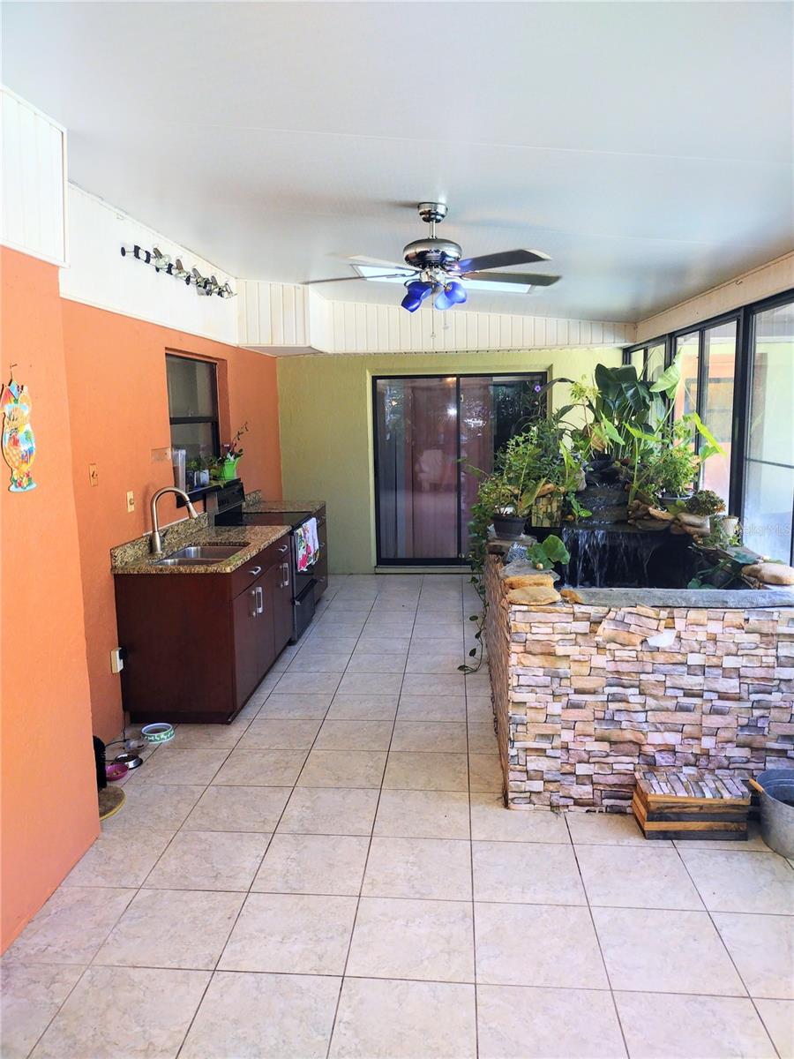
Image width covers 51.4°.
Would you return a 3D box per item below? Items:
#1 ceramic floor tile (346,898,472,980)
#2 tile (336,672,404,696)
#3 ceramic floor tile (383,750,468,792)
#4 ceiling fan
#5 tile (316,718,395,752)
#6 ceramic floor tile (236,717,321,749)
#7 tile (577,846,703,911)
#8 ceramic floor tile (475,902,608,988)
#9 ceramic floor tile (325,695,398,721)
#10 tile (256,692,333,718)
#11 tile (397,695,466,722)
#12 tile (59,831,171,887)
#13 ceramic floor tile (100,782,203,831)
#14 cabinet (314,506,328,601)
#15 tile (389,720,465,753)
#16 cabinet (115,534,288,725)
[{"bbox_3d":[0.056,1.383,2.792,0.408,0.010,0.420,0,9,4],"label":"ceramic floor tile"},{"bbox_3d":[-0.163,0.996,5.313,0.403,0.010,0.423,0,8,4],"label":"tile"},{"bbox_3d":[0.149,1.181,4.019,0.403,0.010,0.423,0,8,4],"label":"ceramic floor tile"},{"bbox_3d":[0.162,-1.243,3.814,1.290,0.470,1.240,0,9,2],"label":"ceiling fan"},{"bbox_3d":[-0.228,1.121,4.479,0.405,0.010,0.417,0,8,4],"label":"tile"},{"bbox_3d":[-0.650,1.149,4.619,0.420,0.010,0.420,0,9,5],"label":"ceramic floor tile"},{"bbox_3d":[0.932,1.357,3.231,0.420,0.010,0.420,0,9,5],"label":"tile"},{"bbox_3d":[0.467,1.385,2.761,0.408,0.010,0.420,0,9,4],"label":"ceramic floor tile"},{"bbox_3d":[-0.196,1.062,4.915,0.408,0.010,0.420,0,9,4],"label":"ceramic floor tile"},{"bbox_3d":[-0.607,1.060,4.946,0.408,0.010,0.420,0,9,4],"label":"tile"},{"bbox_3d":[0.216,1.083,4.975,0.420,0.010,0.420,0,9,5],"label":"tile"},{"bbox_3d":[-1.152,1.351,3.395,0.365,0.010,0.420,0,9,5],"label":"tile"},{"bbox_3d":[-1.100,1.238,3.687,0.403,0.010,0.423,0,8,4],"label":"ceramic floor tile"},{"bbox_3d":[-0.969,0.214,7.367,0.580,0.820,0.681,0,9,4],"label":"cabinet"},{"bbox_3d":[0.180,1.120,4.440,0.403,0.010,0.423,0,8,4],"label":"tile"},{"bbox_3d":[-1.170,0.552,5.357,0.655,0.875,1.530,0,8,4],"label":"cabinet"}]

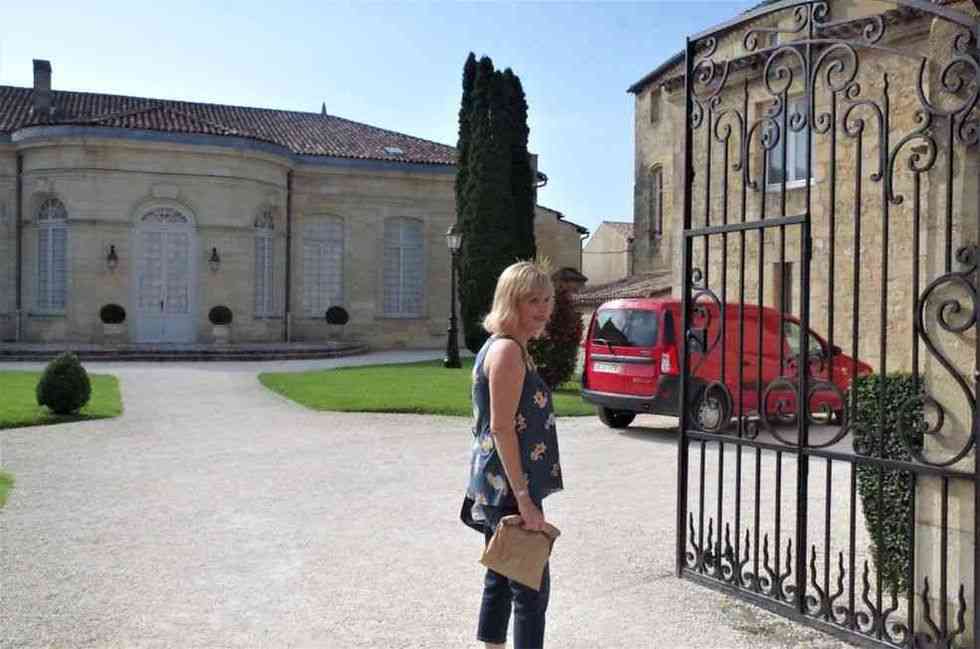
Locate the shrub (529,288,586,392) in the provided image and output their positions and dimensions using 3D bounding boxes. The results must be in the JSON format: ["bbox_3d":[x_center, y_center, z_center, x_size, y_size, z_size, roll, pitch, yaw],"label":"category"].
[{"bbox_3d":[1.161,0.262,17.300,1.170,1.920,1.150,1,1,0],"label":"shrub"}]

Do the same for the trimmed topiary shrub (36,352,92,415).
[{"bbox_3d":[-5.874,0.814,12.750,0.770,0.860,0.770,1,1,0],"label":"trimmed topiary shrub"}]

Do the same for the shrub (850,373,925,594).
[{"bbox_3d":[2.077,0.840,4.820,0.390,1.180,0.400,1,1,0],"label":"shrub"}]

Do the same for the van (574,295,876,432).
[{"bbox_3d":[3.294,0.513,12.252,4.450,1.640,1.760,0,1,-36],"label":"van"}]

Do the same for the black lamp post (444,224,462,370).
[{"bbox_3d":[-0.921,-0.732,23.300,0.450,3.700,0.450,1,1,0],"label":"black lamp post"}]

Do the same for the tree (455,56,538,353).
[{"bbox_3d":[0.238,-3.791,29.300,2.600,9.450,2.500,1,1,0],"label":"tree"}]

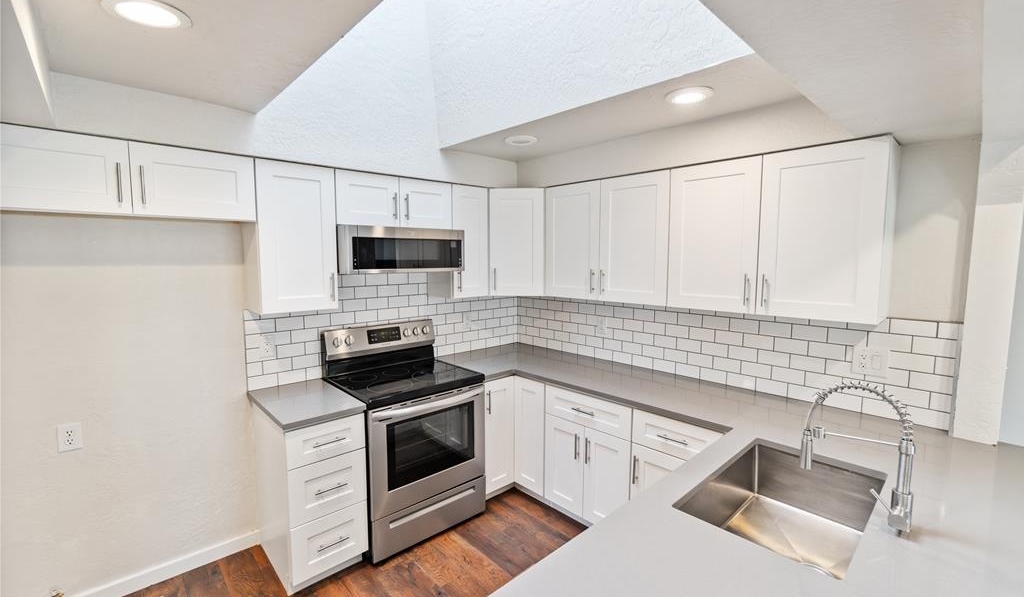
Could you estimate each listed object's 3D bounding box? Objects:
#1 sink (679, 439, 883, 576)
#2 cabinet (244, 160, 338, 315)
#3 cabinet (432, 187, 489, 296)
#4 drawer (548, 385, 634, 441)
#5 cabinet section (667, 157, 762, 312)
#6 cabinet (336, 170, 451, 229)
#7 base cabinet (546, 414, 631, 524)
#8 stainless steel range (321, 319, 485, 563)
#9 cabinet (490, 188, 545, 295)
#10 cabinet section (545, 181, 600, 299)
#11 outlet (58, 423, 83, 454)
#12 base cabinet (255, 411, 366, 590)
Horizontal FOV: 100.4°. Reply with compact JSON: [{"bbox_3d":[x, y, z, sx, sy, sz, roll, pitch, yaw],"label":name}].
[{"bbox_3d":[0.885,0.739,1.386,0.724,0.239,0.419,-5,7,-43],"label":"sink"},{"bbox_3d":[-1.210,-0.321,2.327,0.384,0.757,0.328,-5,7,-43],"label":"cabinet"},{"bbox_3d":[-0.392,-0.389,3.080,0.310,0.757,0.328,-5,7,-43],"label":"cabinet"},{"bbox_3d":[0.628,0.640,2.677,0.541,0.185,0.615,-5,7,-43],"label":"drawer"},{"bbox_3d":[1.145,-0.325,2.318,0.328,0.756,0.457,-5,7,-43],"label":"cabinet section"},{"bbox_3d":[-0.787,-0.584,2.696,0.767,0.300,0.328,-5,7,-43],"label":"cabinet"},{"bbox_3d":[0.656,1.037,2.738,0.617,0.617,0.615,-5,7,-43],"label":"base cabinet"},{"bbox_3d":[-0.647,0.791,2.676,0.767,1.187,0.680,-5,8,-43],"label":"stainless steel range"},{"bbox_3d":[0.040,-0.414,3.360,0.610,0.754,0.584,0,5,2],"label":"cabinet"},{"bbox_3d":[0.516,-0.388,2.988,0.328,0.756,0.465,-5,7,-43],"label":"cabinet section"},{"bbox_3d":[-1.968,0.618,1.900,0.075,0.122,0.008,-5,8,-43],"label":"outlet"},{"bbox_3d":[-1.103,0.991,2.318,0.380,0.858,0.635,-5,8,-43],"label":"base cabinet"}]

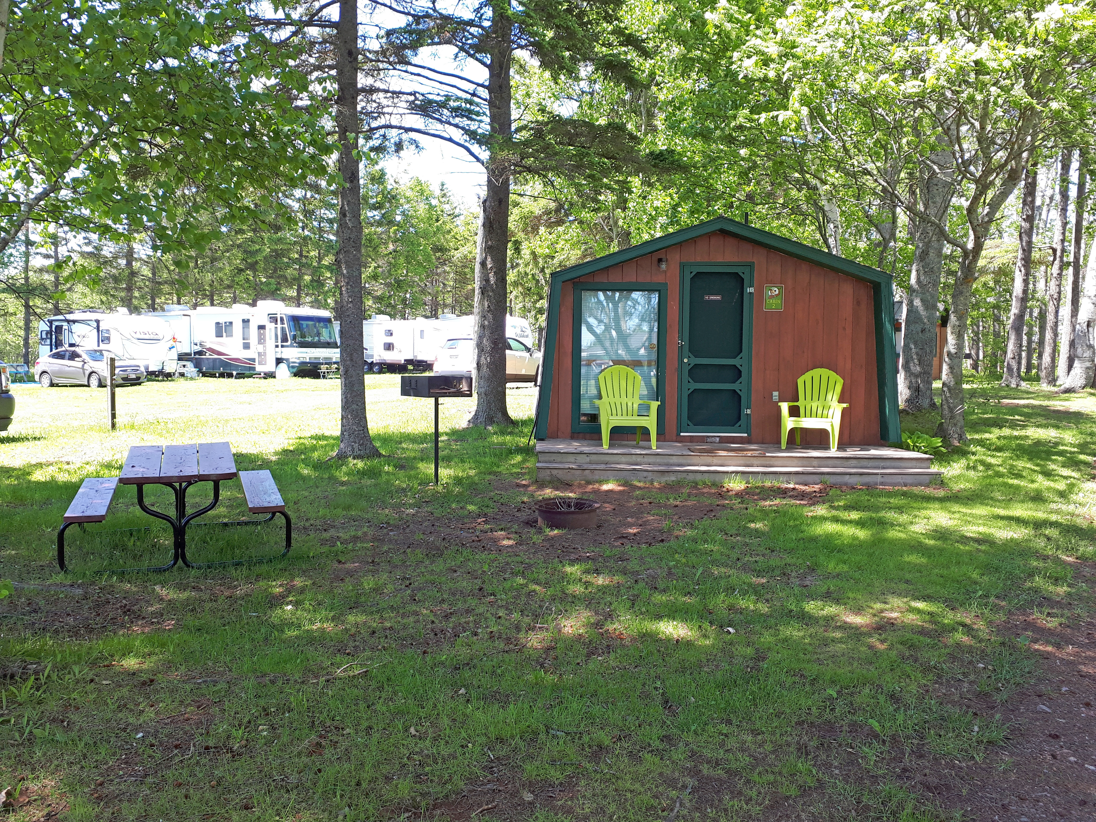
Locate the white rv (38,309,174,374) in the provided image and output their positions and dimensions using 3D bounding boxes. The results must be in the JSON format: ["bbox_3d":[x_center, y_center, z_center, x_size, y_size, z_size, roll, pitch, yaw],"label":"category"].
[{"bbox_3d":[-20.276,-3.106,39.500,6.600,3.100,2.400,2,4,28],"label":"white rv"}]

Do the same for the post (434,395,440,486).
[{"bbox_3d":[-1.137,0.301,8.720,0.045,0.940,0.045,1,4,2],"label":"post"}]

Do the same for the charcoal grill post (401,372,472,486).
[{"bbox_3d":[-1.133,0.201,8.720,0.420,1.110,0.580,4,5,44],"label":"charcoal grill post"}]

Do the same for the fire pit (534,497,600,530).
[{"bbox_3d":[0.163,0.876,7.275,0.565,0.170,0.565,1,4,2],"label":"fire pit"}]

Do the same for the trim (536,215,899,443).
[{"bbox_3d":[1.984,-0.944,10.003,4.230,2.620,0.280,1,4,2],"label":"trim"}]

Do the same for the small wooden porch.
[{"bbox_3d":[1.994,0.575,9.494,4.170,0.290,1.460,1,4,2],"label":"small wooden porch"}]

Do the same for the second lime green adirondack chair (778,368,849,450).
[{"bbox_3d":[3.038,-0.024,9.845,0.760,0.910,0.800,2,4,21],"label":"second lime green adirondack chair"}]

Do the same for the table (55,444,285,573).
[{"bbox_3d":[-2.860,0.700,6.670,1.530,0.700,1.310,-1,6,-23],"label":"table"}]

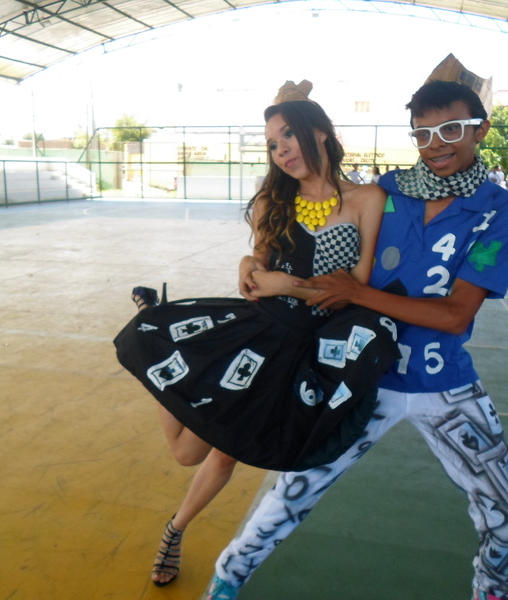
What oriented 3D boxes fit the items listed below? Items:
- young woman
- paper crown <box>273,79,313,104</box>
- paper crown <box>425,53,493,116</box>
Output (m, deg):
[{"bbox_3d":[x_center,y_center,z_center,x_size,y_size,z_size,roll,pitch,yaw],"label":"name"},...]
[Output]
[{"bbox_3d":[-0.003,0.229,1.981,0.880,1.690,0.620,4,13,14],"label":"young woman"},{"bbox_3d":[0.116,-0.625,1.740,0.115,0.090,0.115,1,13,0],"label":"paper crown"},{"bbox_3d":[0.571,-0.593,1.620,0.190,0.160,0.190,6,16,42],"label":"paper crown"}]

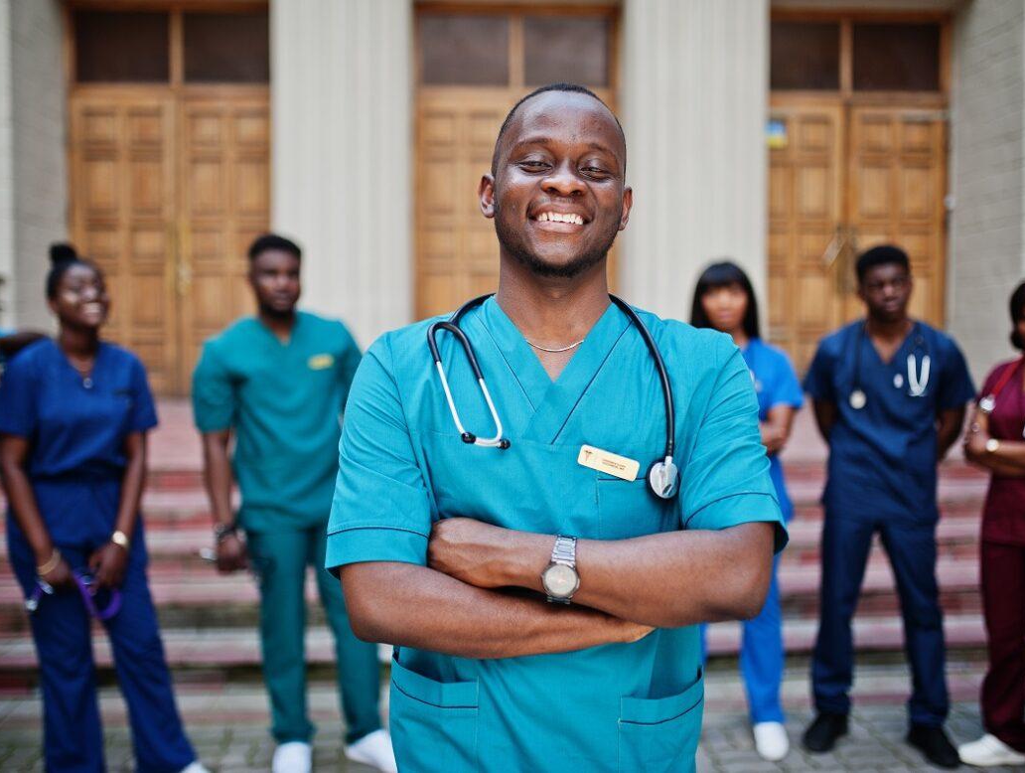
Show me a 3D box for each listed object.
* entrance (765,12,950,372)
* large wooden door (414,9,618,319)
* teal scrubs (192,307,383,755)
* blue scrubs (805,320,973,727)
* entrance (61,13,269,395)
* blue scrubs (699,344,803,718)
[{"bbox_3d":[2.791,-1.529,9.560,1.700,3.220,0.130,0,4,-4],"label":"entrance"},{"bbox_3d":[0.032,-1.514,9.367,1.700,3.220,0.130,0,4,-4],"label":"large wooden door"},{"bbox_3d":[-0.778,0.494,3.870,0.627,1.493,0.340,0,4,-6],"label":"teal scrubs"},{"bbox_3d":[1.336,0.497,4.011,0.588,1.461,0.330,1,4,10],"label":"blue scrubs"},{"bbox_3d":[-2.708,-1.499,9.175,1.700,3.220,0.130,0,4,-4],"label":"entrance"},{"bbox_3d":[0.799,0.522,3.992,0.441,1.384,0.310,1,4,11],"label":"blue scrubs"}]

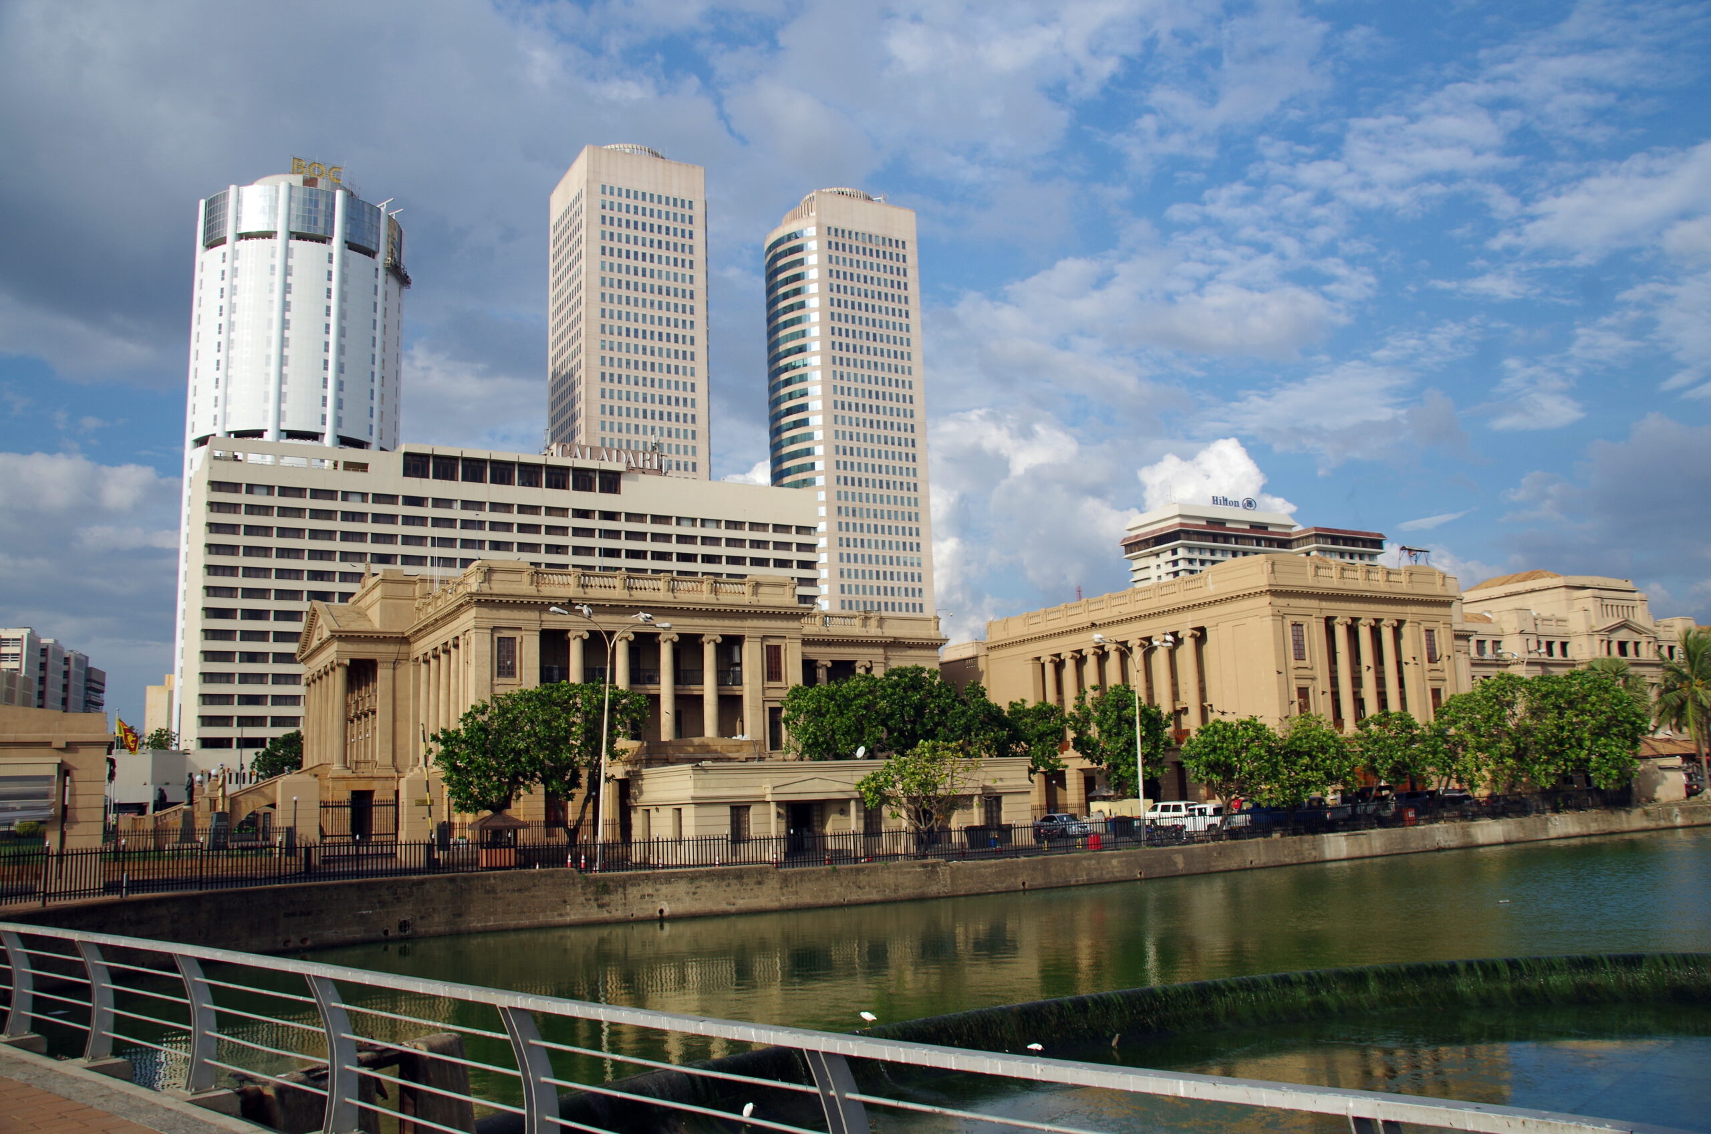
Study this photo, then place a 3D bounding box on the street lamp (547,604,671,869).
[{"bbox_3d":[-10.306,7.188,53.949,5.200,10.800,0.600,4,-11,-29],"label":"street lamp"}]

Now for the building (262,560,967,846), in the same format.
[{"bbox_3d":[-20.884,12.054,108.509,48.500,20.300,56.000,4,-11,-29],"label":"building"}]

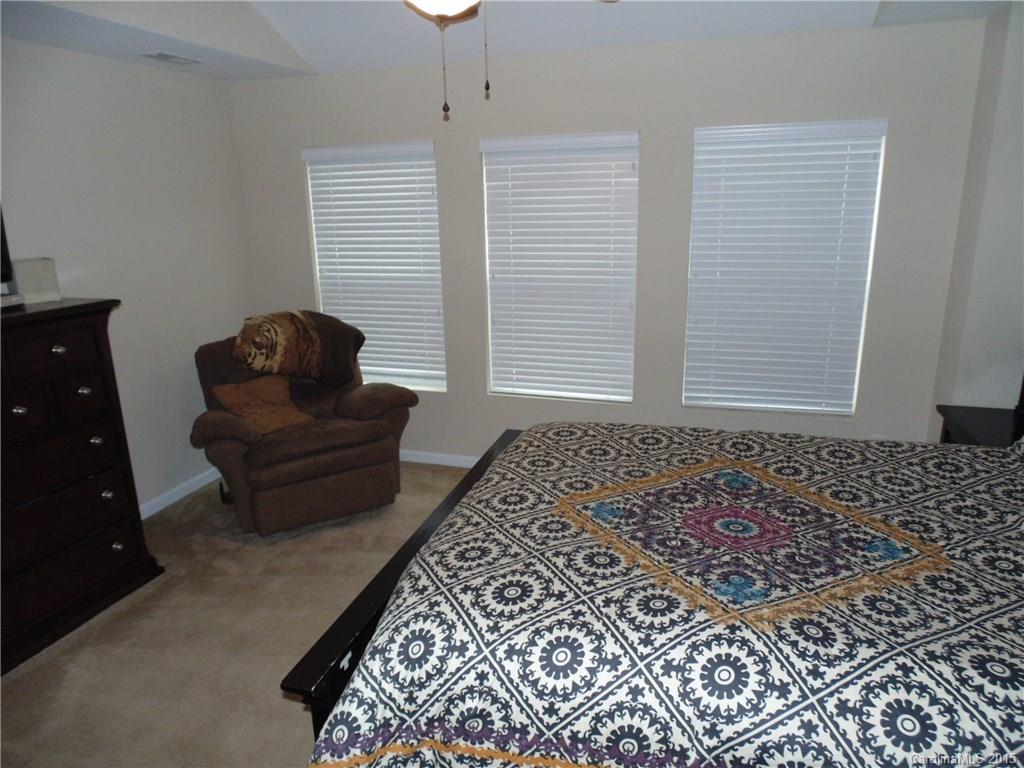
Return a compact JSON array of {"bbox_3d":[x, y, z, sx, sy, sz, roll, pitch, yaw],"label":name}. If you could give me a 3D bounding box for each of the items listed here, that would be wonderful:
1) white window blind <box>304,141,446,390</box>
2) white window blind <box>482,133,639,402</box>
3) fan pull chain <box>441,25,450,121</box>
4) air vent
[{"bbox_3d":[-0.860,-0.707,4.114,0.900,1.510,0.070,4,16,18],"label":"white window blind"},{"bbox_3d":[0.263,-0.632,3.753,0.900,1.500,0.070,4,16,18],"label":"white window blind"},{"bbox_3d":[-0.204,-0.953,1.990,0.020,0.270,0.020,4,16,18],"label":"fan pull chain"},{"bbox_3d":[-1.827,-1.736,3.482,0.140,0.020,0.310,4,16,18],"label":"air vent"}]

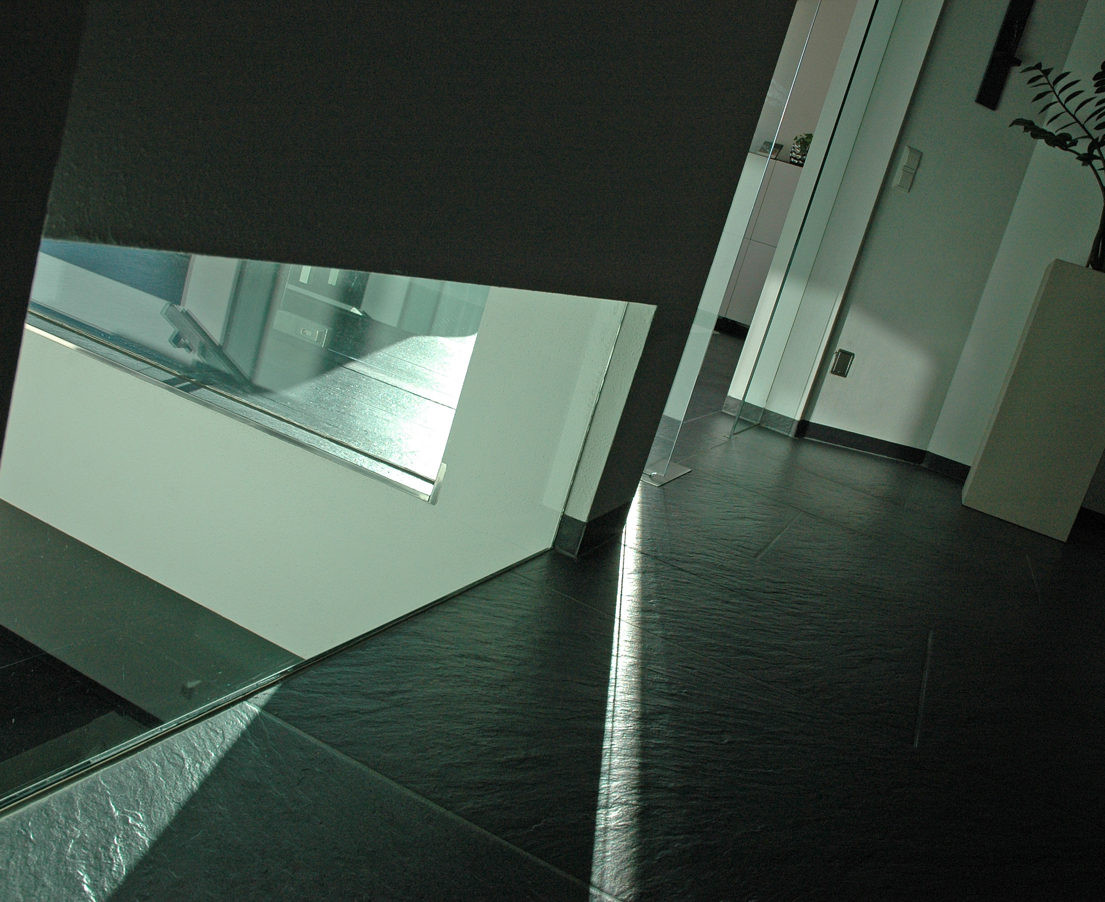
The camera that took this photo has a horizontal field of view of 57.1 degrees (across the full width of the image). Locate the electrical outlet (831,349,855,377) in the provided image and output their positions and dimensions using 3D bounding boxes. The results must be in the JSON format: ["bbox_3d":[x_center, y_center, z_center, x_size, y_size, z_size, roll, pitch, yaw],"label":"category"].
[{"bbox_3d":[1.157,-0.346,4.034,0.078,0.097,0.020,11,14,-24],"label":"electrical outlet"}]

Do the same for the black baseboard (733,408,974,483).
[{"bbox_3d":[1.211,-0.027,4.056,0.993,0.064,0.186,12,13,-18],"label":"black baseboard"}]

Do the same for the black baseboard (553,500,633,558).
[{"bbox_3d":[0.079,0.137,1.911,0.048,0.067,0.244,21,13,20],"label":"black baseboard"}]

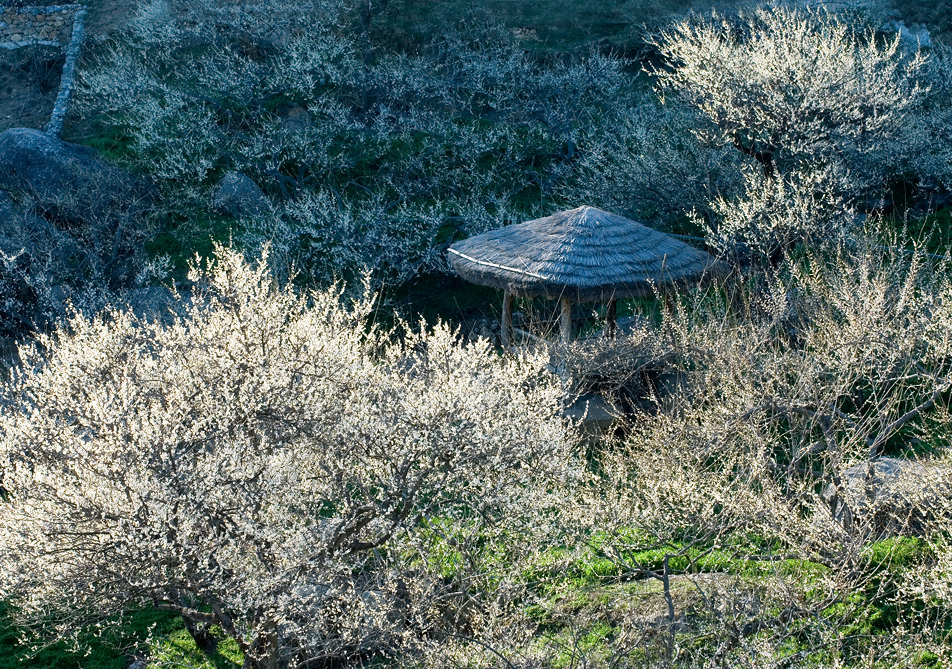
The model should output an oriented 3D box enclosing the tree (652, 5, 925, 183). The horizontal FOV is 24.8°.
[{"bbox_3d":[6.550,-4.690,45.456,5.700,4.340,5.400,0,15,0],"label":"tree"}]

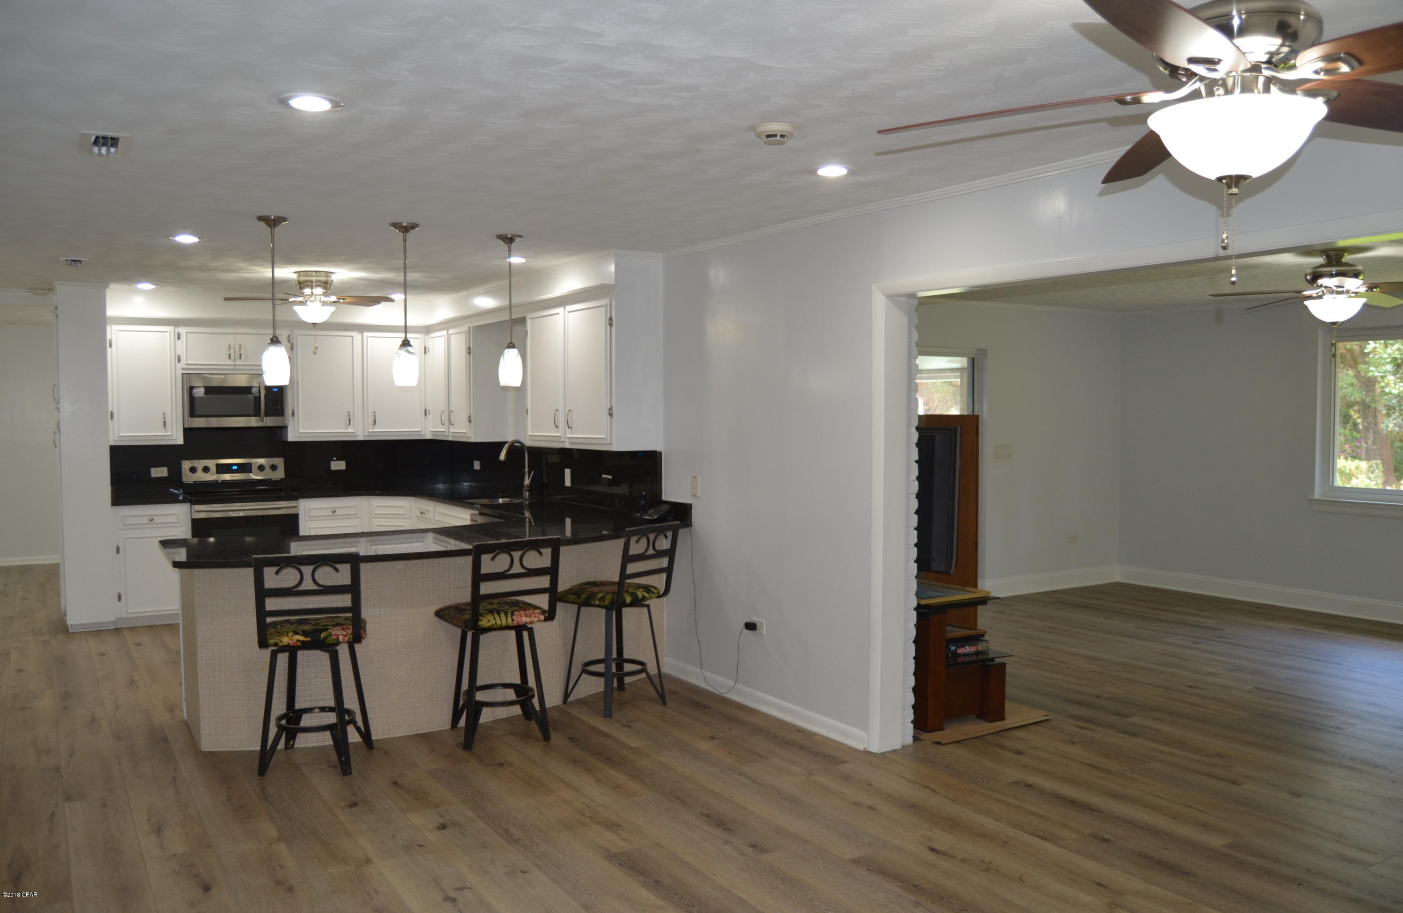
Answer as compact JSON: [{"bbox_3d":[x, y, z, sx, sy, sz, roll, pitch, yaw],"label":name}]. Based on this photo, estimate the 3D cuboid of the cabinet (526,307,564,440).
[{"bbox_3d":[-0.887,-0.531,6.905,0.337,0.895,0.575,-2,3,-34],"label":"cabinet"}]

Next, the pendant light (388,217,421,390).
[{"bbox_3d":[-1.475,-0.751,5.230,0.147,0.800,0.147,-2,3,-34],"label":"pendant light"}]

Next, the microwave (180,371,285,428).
[{"bbox_3d":[-3.704,-0.441,8.330,0.759,0.417,0.375,-2,3,-34],"label":"microwave"}]

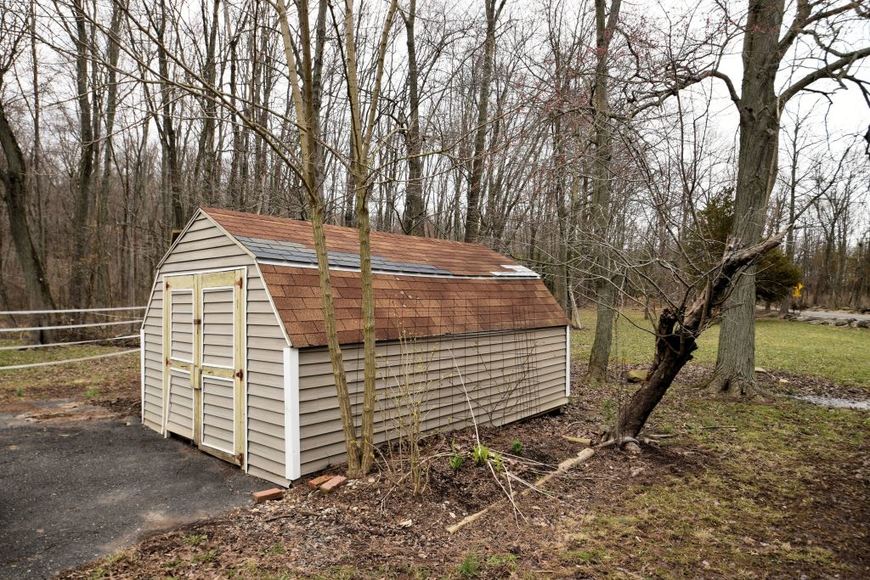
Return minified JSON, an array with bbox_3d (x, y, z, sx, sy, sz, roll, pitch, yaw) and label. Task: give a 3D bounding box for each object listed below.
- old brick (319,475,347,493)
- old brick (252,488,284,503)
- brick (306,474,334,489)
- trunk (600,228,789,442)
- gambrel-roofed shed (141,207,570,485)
[{"bbox_3d":[-0.824,1.615,4.173,0.095,0.057,0.205,-1,6,35],"label":"old brick"},{"bbox_3d":[-1.312,1.626,3.995,0.198,0.057,0.094,2,-2,-41],"label":"old brick"},{"bbox_3d":[-0.954,1.633,4.283,0.095,0.057,0.198,-1,0,35],"label":"brick"},{"bbox_3d":[2.862,0.593,5.675,1.802,2.393,0.600,0,-1,14],"label":"trunk"},{"bbox_3d":[-0.767,0.442,7.052,3.321,2.519,4.955,-1,-1,42],"label":"gambrel-roofed shed"}]

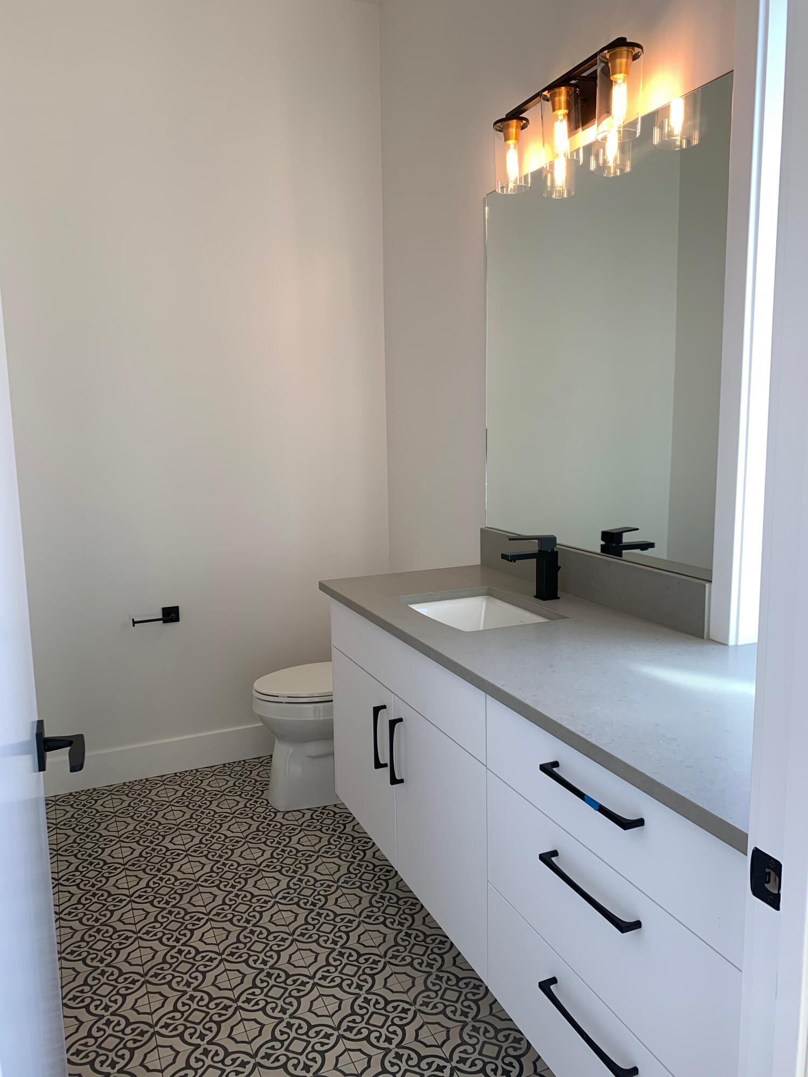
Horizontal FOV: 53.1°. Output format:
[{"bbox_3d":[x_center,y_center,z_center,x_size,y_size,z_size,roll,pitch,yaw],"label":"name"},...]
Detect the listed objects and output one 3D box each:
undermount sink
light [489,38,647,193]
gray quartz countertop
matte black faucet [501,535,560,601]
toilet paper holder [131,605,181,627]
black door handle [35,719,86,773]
[{"bbox_3d":[0.207,0.287,2.225,0.325,0.150,0.455,-5,9,-23],"label":"undermount sink"},{"bbox_3d":[0.426,-1.085,2.114,0.142,0.215,0.580,-5,9,-23],"label":"light"},{"bbox_3d":[0.371,0.247,1.893,0.616,0.030,1.790,-5,9,-23],"label":"gray quartz countertop"},{"bbox_3d":[0.354,0.084,2.265,0.190,0.180,0.054,-5,9,-23],"label":"matte black faucet"},{"bbox_3d":[-0.988,0.321,3.233,0.187,0.067,0.084,-5,9,-23],"label":"toilet paper holder"},{"bbox_3d":[-0.551,0.344,1.303,0.072,0.066,0.158,-5,9,-23],"label":"black door handle"}]

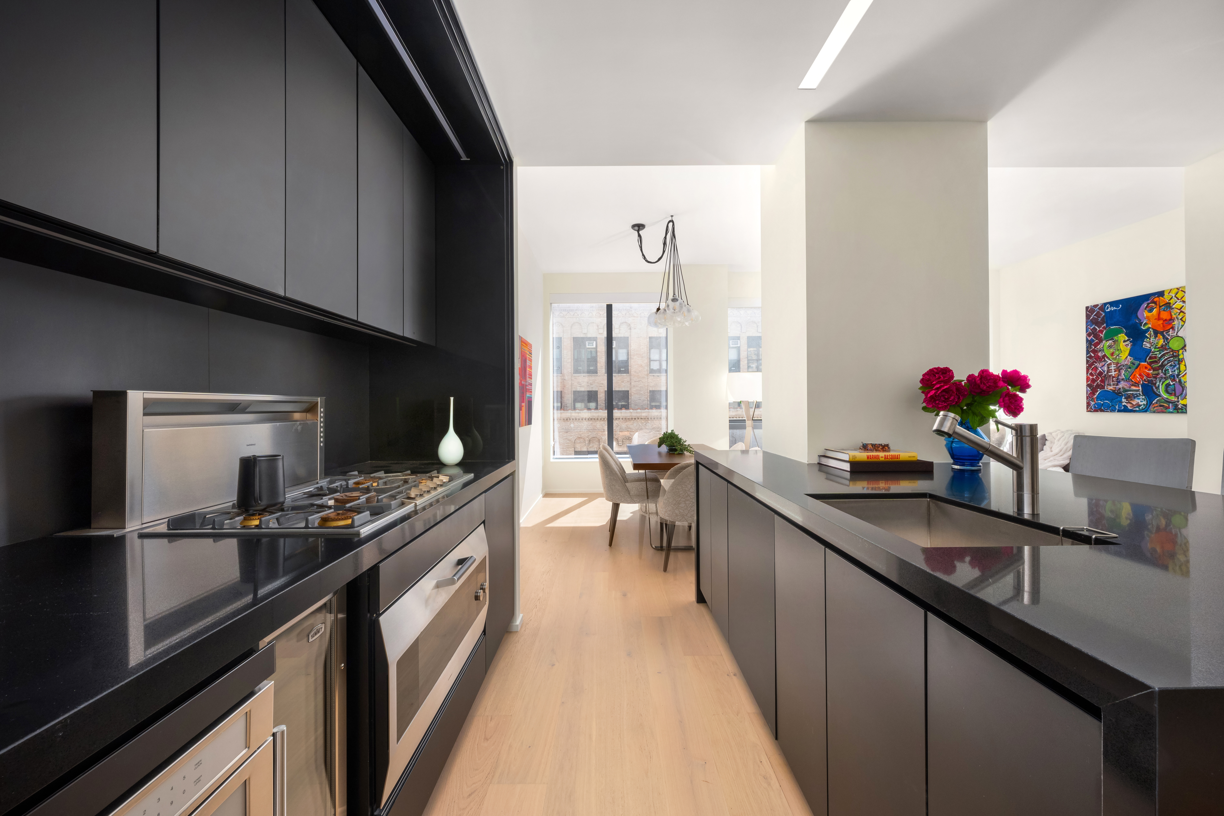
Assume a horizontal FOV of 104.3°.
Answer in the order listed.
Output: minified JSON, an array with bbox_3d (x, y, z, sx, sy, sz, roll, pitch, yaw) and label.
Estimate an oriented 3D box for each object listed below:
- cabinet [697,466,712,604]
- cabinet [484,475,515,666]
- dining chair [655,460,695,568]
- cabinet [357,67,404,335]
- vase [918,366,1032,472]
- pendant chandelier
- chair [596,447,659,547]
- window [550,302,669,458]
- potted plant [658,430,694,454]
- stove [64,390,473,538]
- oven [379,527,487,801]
[{"bbox_3d":[0.804,0.729,2.697,0.565,0.780,0.380,0,0,0],"label":"cabinet"},{"bbox_3d":[-0.839,0.729,2.245,0.643,0.760,0.600,0,0,0],"label":"cabinet"},{"bbox_3d":[0.640,0.762,3.636,0.550,0.850,0.580,0,0,2],"label":"dining chair"},{"bbox_3d":[-1.120,-0.797,1.956,0.355,0.956,0.400,0,0,0],"label":"cabinet"},{"bbox_3d":[1.537,0.040,2.030,0.460,0.434,0.360,0,0,0],"label":"vase"},{"bbox_3d":[0.532,-1.325,4.660,0.650,1.080,0.600,0,0,0],"label":"pendant chandelier"},{"bbox_3d":[0.166,0.763,4.313,0.580,0.850,0.550,0,0,0],"label":"chair"},{"bbox_3d":[-0.035,-0.385,6.620,1.660,2.200,0.130,0,0,-1],"label":"window"},{"bbox_3d":[0.617,0.320,4.585,0.340,0.220,0.320,0,0,0],"label":"potted plant"},{"bbox_3d":[-0.894,0.121,1.484,0.700,0.330,0.910,0,0,0],"label":"stove"},{"bbox_3d":[-0.768,0.677,1.493,0.575,0.428,0.890,0,0,0],"label":"oven"}]

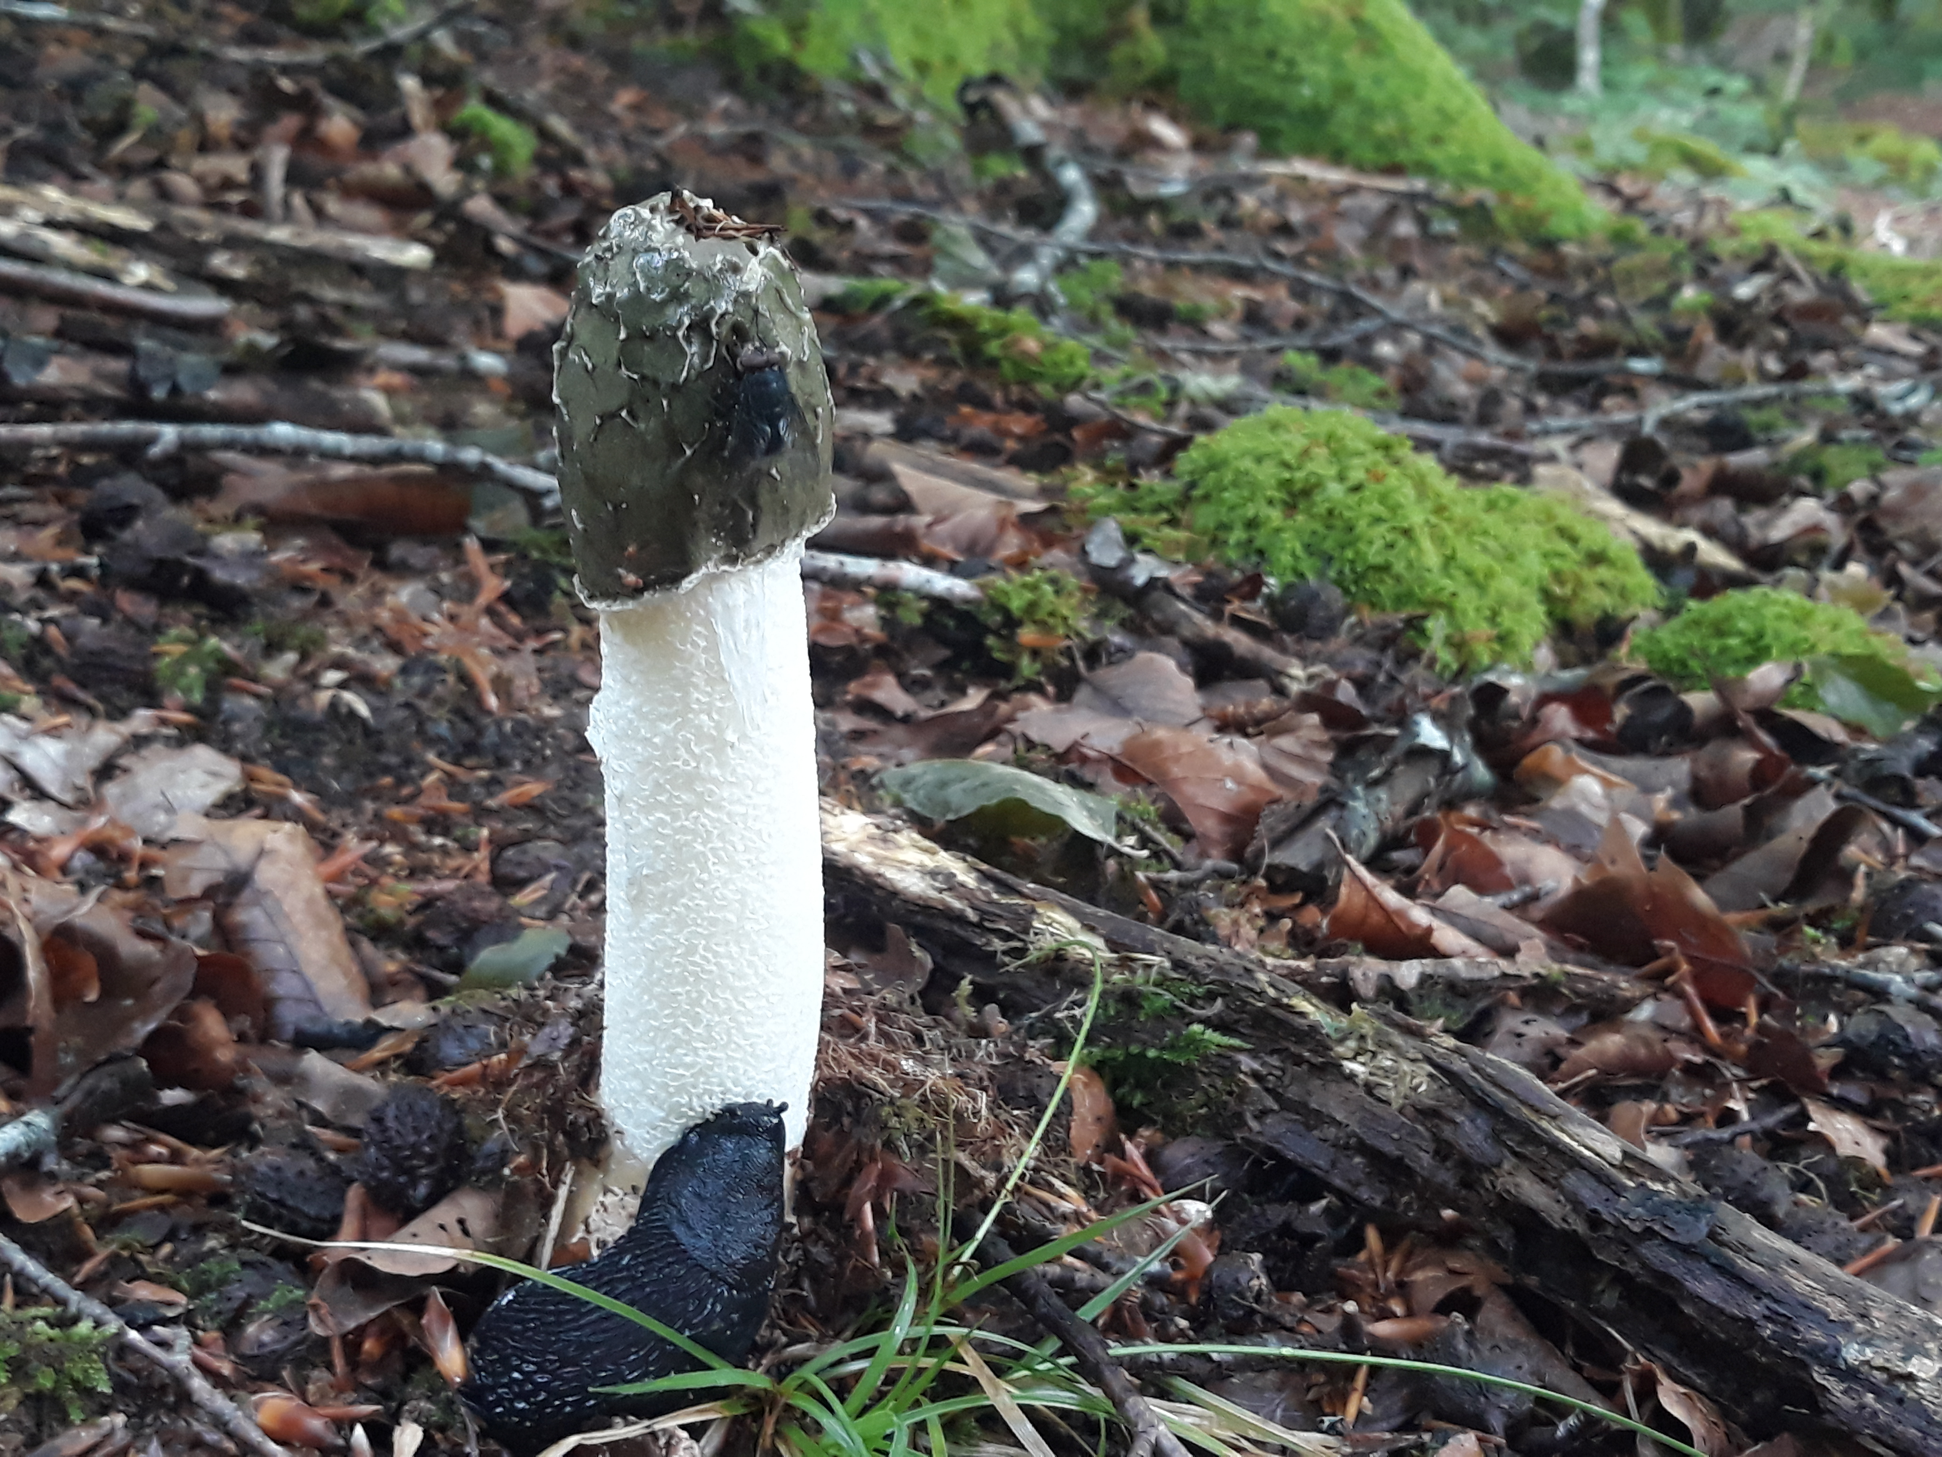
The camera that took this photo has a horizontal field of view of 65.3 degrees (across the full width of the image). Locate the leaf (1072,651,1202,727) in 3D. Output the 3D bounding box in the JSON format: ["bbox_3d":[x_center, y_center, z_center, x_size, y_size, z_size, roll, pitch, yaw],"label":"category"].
[{"bbox_3d":[0.051,-0.011,0.465,0.040,0.013,0.034,5,24,-2],"label":"leaf"}]

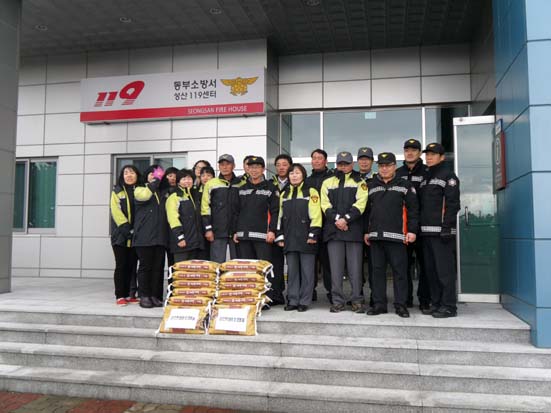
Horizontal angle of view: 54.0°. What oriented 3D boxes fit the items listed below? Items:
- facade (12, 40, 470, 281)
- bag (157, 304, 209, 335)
[{"bbox_3d":[-0.882,-0.815,10.404,9.014,4.420,0.991,-1,-4,12],"label":"facade"},{"bbox_3d":[-0.842,1.065,5.113,0.440,0.300,0.095,-1,-39,12],"label":"bag"}]

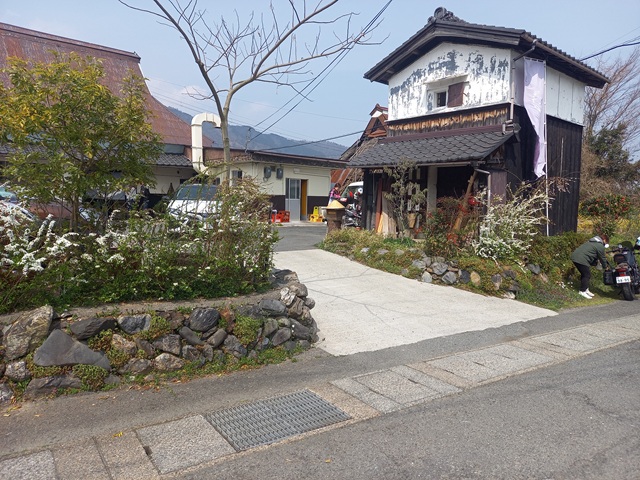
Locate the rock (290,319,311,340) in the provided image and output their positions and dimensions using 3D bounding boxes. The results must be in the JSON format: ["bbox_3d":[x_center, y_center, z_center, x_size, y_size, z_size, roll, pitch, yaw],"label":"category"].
[{"bbox_3d":[-0.214,1.009,5.196,0.228,0.243,0.212,-2,6,-35],"label":"rock"}]

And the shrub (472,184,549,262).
[{"bbox_3d":[4.122,-0.357,10.000,1.500,1.600,1.250,3,6,22],"label":"shrub"}]

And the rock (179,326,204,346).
[{"bbox_3d":[-1.369,1.028,4.925,0.258,0.196,0.160,-2,6,-23],"label":"rock"}]

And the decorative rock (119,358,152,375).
[{"bbox_3d":[-1.660,1.135,4.148,0.277,0.116,0.161,-2,6,-35],"label":"decorative rock"}]

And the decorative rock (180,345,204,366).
[{"bbox_3d":[-1.250,1.122,4.530,0.220,0.180,0.170,-2,6,-25],"label":"decorative rock"}]

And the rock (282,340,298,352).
[{"bbox_3d":[-0.324,1.154,5.030,0.161,0.109,0.119,-2,6,-35],"label":"rock"}]

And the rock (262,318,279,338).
[{"bbox_3d":[-0.529,0.948,4.963,0.156,0.204,0.161,-2,6,-35],"label":"rock"}]

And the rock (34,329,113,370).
[{"bbox_3d":[-2.231,0.988,4.150,0.680,0.370,0.260,-1,6,-20],"label":"rock"}]

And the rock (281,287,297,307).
[{"bbox_3d":[-0.354,0.636,5.200,0.160,0.200,0.170,6,8,45],"label":"rock"}]

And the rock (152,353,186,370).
[{"bbox_3d":[-1.413,1.139,4.325,0.278,0.139,0.177,-2,6,-35],"label":"rock"}]

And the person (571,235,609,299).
[{"bbox_3d":[5.014,0.493,8.600,0.670,1.150,0.480,4,6,31],"label":"person"}]

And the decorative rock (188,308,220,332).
[{"bbox_3d":[-1.260,0.878,5.043,0.329,0.241,0.196,-2,6,-23],"label":"decorative rock"}]

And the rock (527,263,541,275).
[{"bbox_3d":[4.162,0.565,9.000,0.238,0.211,0.202,3,5,27],"label":"rock"}]

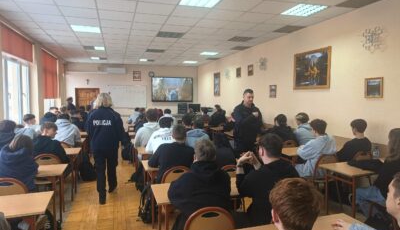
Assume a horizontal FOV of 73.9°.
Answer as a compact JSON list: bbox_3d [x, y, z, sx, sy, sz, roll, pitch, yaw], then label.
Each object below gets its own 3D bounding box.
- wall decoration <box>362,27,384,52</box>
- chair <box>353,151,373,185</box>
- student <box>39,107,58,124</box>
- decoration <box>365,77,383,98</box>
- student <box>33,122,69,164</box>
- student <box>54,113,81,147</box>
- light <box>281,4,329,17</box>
[{"bbox_3d":[2.616,-1.149,4.034,0.050,0.350,0.340,-1,4,-17],"label":"wall decoration"},{"bbox_3d":[2.271,0.935,4.040,0.420,0.840,0.500,-2,5,-17],"label":"chair"},{"bbox_3d":[-3.434,0.555,6.111,0.520,1.340,0.720,-1,4,-5],"label":"student"},{"bbox_3d":[2.715,-0.421,4.165,0.030,0.320,0.310,-2,5,-17],"label":"decoration"},{"bbox_3d":[-2.182,0.746,3.954,0.540,1.280,0.750,-1,5,-14],"label":"student"},{"bbox_3d":[-2.516,0.652,5.061,0.520,1.300,0.740,-2,5,-17],"label":"student"},{"bbox_3d":[1.748,-1.784,4.494,0.600,0.080,0.600,-2,4,-17],"label":"light"}]

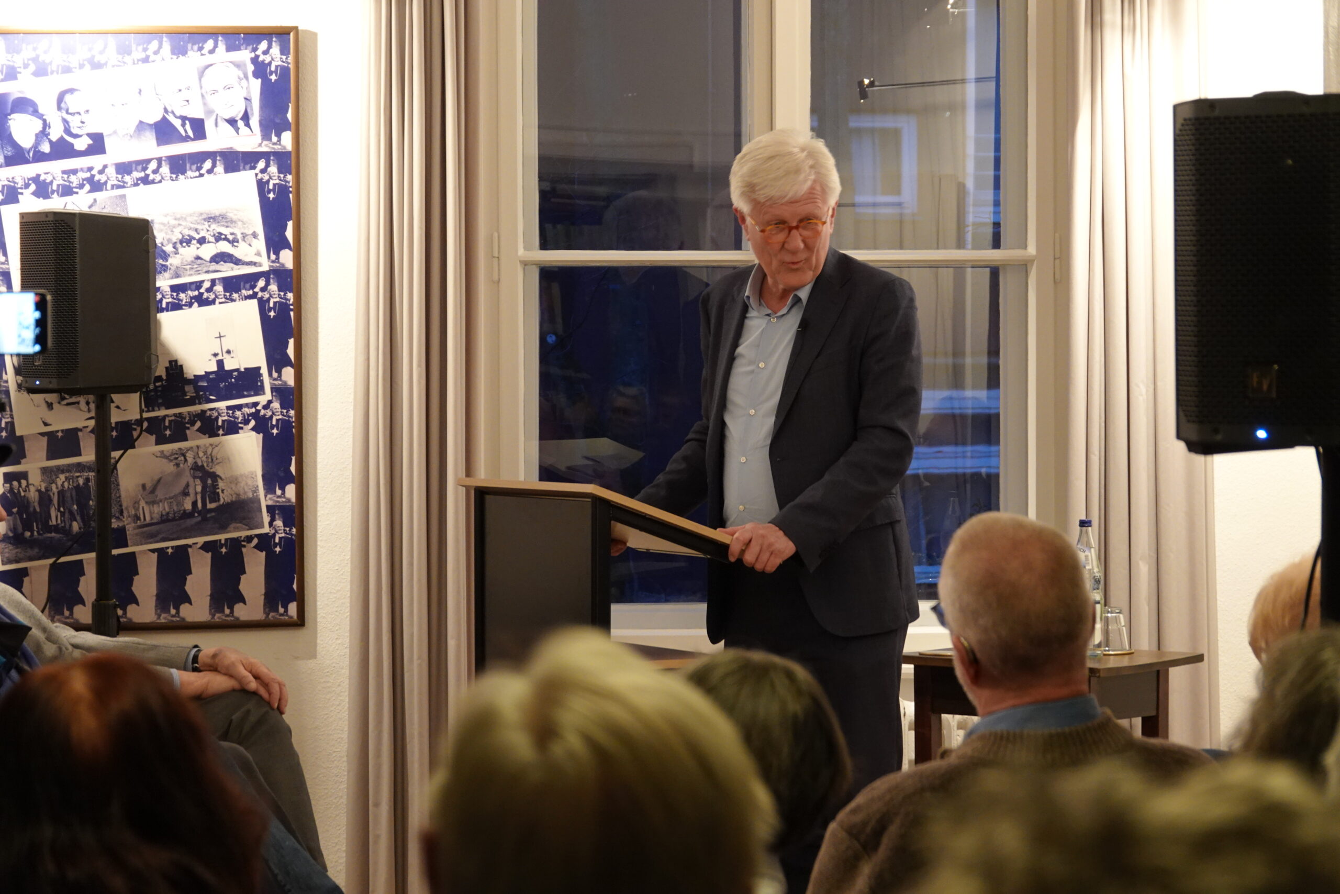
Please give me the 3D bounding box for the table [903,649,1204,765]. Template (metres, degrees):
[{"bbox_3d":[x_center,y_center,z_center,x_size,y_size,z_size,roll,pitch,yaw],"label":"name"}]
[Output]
[{"bbox_3d":[0.847,0.821,9.203,0.546,0.711,0.408,1,2,40],"label":"table"}]

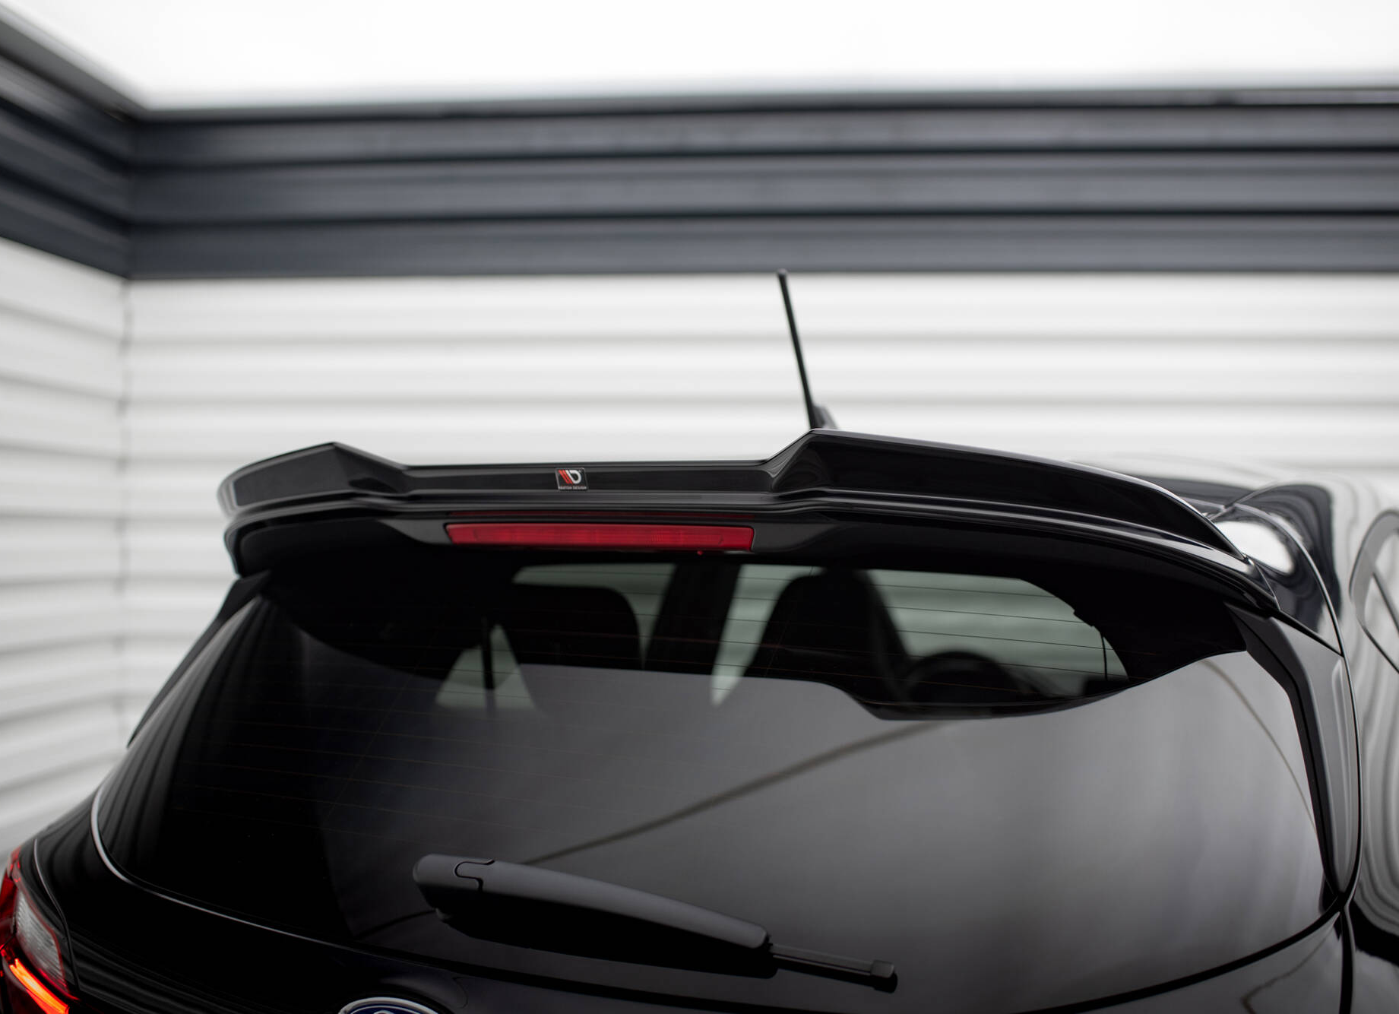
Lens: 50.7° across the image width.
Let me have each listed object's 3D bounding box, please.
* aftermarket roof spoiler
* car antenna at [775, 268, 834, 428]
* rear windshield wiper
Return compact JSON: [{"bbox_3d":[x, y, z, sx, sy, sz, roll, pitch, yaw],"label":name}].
[{"bbox_3d":[-0.084,-0.011,1.486,1.168,0.106,0.232,0,-1,27],"label":"aftermarket roof spoiler"},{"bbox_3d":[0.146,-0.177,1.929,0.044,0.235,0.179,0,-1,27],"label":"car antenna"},{"bbox_3d":[-0.053,0.315,1.151,0.416,0.060,0.062,0,-1,27],"label":"rear windshield wiper"}]

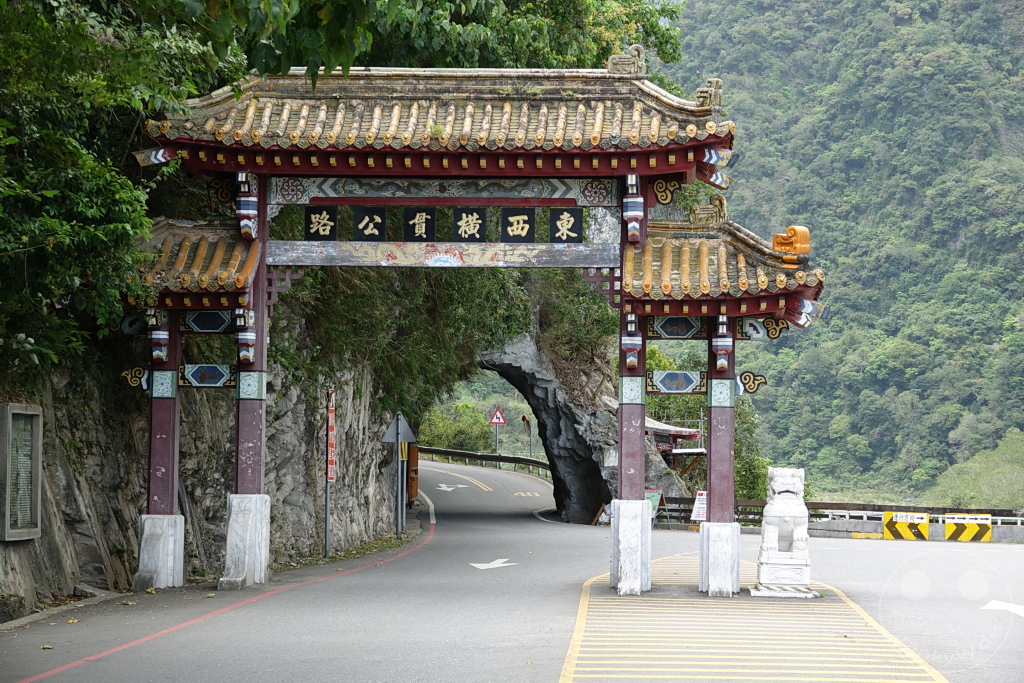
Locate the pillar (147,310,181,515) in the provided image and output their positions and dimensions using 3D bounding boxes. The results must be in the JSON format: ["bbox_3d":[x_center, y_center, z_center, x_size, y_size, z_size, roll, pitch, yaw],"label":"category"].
[{"bbox_3d":[-5.252,1.065,33.129,0.400,3.108,0.410,0,-4,4],"label":"pillar"}]

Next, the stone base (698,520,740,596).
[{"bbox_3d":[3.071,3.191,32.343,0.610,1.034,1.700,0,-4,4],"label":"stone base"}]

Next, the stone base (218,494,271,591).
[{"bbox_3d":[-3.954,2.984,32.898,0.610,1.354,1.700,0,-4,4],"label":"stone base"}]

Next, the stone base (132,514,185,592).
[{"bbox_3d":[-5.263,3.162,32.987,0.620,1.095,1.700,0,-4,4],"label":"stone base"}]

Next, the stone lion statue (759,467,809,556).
[{"bbox_3d":[3.962,2.462,31.822,0.690,1.275,0.900,0,-4,4],"label":"stone lion statue"}]

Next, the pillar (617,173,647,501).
[{"bbox_3d":[1.804,-0.102,32.665,0.400,4.904,0.410,0,-4,4],"label":"pillar"}]

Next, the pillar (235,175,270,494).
[{"bbox_3d":[-3.918,-0.122,33.107,0.400,4.872,0.410,0,-4,4],"label":"pillar"}]

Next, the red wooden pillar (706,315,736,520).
[{"bbox_3d":[3.107,1.148,32.480,0.400,3.077,0.410,0,-4,4],"label":"red wooden pillar"}]

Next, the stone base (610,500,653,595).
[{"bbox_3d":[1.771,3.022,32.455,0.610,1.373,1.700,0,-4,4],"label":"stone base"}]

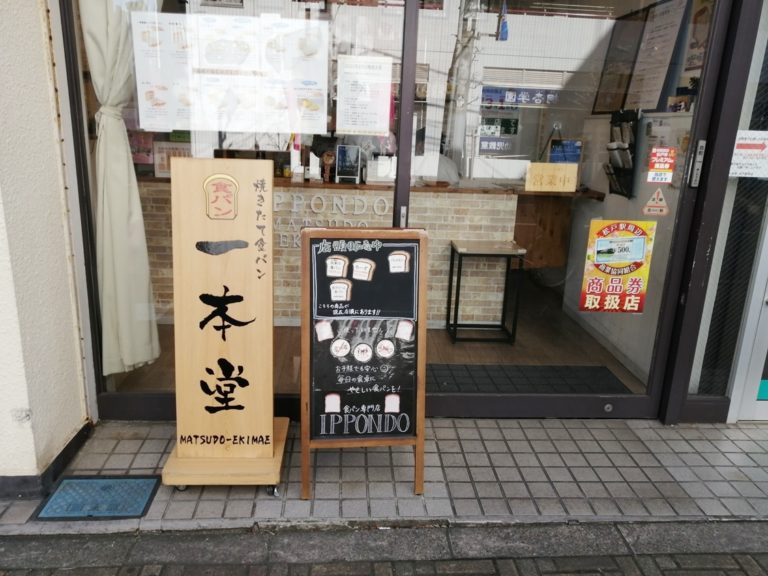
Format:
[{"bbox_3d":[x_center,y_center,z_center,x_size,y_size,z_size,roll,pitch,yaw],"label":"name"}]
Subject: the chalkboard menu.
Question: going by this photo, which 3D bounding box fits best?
[{"bbox_3d":[-0.081,0.242,2.244,0.451,0.953,0.434,0,17,-6],"label":"chalkboard menu"}]

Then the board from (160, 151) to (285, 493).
[{"bbox_3d":[-0.563,0.139,2.148,0.404,1.172,0.399,1,17,-4],"label":"board"}]

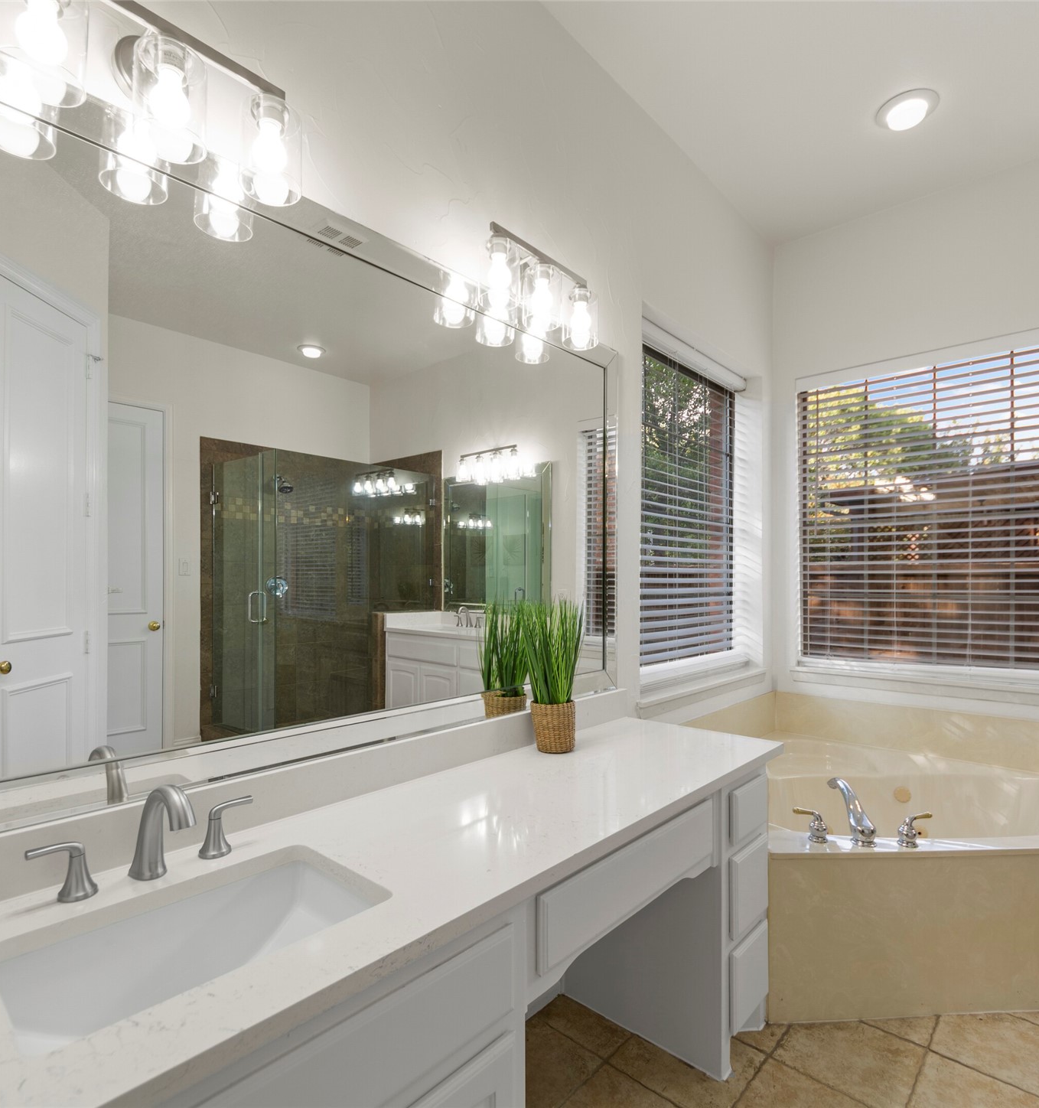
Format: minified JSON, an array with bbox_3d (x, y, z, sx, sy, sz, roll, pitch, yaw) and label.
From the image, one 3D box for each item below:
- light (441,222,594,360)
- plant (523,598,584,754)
[{"bbox_3d":[0.055,-0.737,1.563,0.140,0.215,0.430,-2,-2,45],"label":"light"},{"bbox_3d":[0.097,0.344,1.582,0.170,0.430,0.170,0,-2,0],"label":"plant"}]

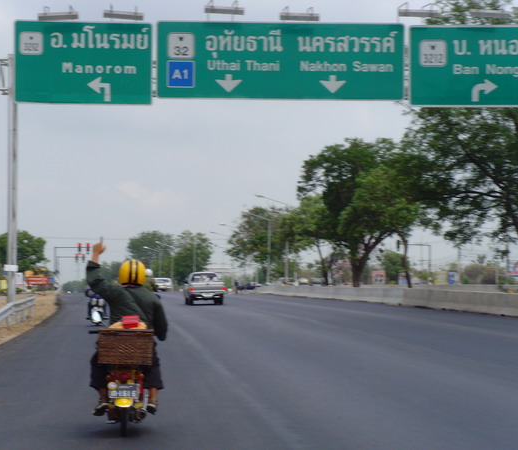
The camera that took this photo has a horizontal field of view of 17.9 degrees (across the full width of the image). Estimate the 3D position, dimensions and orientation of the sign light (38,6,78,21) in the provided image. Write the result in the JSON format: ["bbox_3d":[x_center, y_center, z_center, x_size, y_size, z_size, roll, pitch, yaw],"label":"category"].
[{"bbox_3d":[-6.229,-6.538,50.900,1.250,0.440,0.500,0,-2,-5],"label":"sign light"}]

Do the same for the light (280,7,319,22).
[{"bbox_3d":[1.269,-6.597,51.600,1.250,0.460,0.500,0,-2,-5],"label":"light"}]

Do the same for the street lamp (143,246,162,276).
[{"bbox_3d":[-20.050,8.378,310.000,3.200,8.700,0.400,0,-2,-6],"label":"street lamp"}]

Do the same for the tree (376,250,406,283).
[{"bbox_3d":[16.337,5.405,200.000,3.600,4.600,3.500,0,-2,-5],"label":"tree"}]

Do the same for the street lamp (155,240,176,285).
[{"bbox_3d":[-16.955,7.125,297.000,3.300,8.800,0.400,0,-2,-6],"label":"street lamp"}]

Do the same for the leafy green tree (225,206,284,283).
[{"bbox_3d":[-0.404,2.596,190.000,7.000,9.500,7.000,0,-2,-5],"label":"leafy green tree"}]

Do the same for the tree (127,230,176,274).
[{"bbox_3d":[-23.829,7.648,365.000,10.700,13.000,10.700,0,-2,-6],"label":"tree"}]

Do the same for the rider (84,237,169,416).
[{"bbox_3d":[-1.183,0.915,14.700,0.740,1.580,0.800,0,-2,-5],"label":"rider"}]

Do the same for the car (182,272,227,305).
[{"bbox_3d":[-2.648,3.066,80.000,1.740,1.560,4.950,0,-2,-6],"label":"car"}]

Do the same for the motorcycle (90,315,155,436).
[{"bbox_3d":[-1.247,1.348,15.100,0.680,1.100,1.900,0,-2,-5],"label":"motorcycle"}]

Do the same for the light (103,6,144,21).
[{"bbox_3d":[-4.184,-6.535,51.000,1.230,0.380,0.400,0,-2,-5],"label":"light"}]

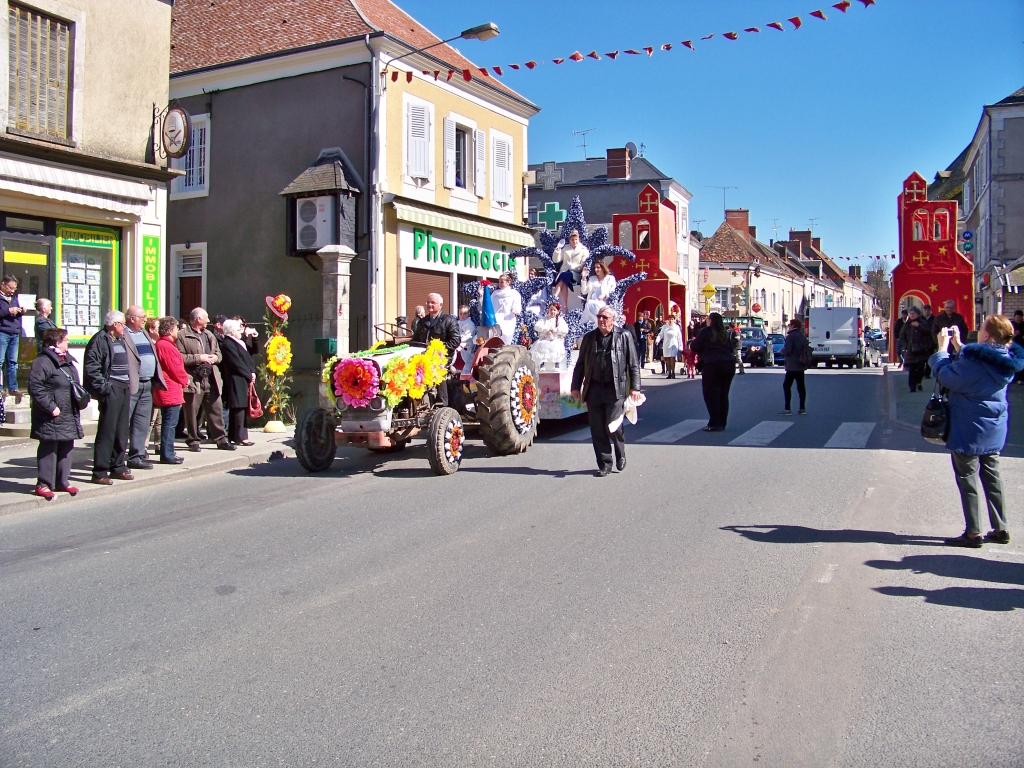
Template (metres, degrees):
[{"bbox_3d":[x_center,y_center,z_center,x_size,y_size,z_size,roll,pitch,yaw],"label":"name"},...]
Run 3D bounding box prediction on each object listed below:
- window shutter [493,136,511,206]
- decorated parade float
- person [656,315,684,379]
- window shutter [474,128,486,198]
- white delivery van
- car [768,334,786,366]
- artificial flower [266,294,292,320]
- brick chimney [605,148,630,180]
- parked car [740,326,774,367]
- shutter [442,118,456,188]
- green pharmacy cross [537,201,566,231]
[{"bbox_3d":[-0.249,-5.325,24.350,0.140,1.560,0.920,2,3,31],"label":"window shutter"},{"bbox_3d":[-0.122,-1.152,13.744,2.500,3.850,7.900,2,3,24],"label":"decorated parade float"},{"bbox_3d":[4.173,-0.987,25.700,0.720,1.660,0.380,1,3,13],"label":"person"},{"bbox_3d":[-0.815,-5.794,25.649,0.050,1.660,0.540,2,4,28],"label":"window shutter"},{"bbox_3d":[11.472,-1.622,34.194,1.900,1.960,4.750,1,3,21],"label":"white delivery van"},{"bbox_3d":[11.831,-1.515,43.500,1.720,1.420,4.000,2,3,23],"label":"car"},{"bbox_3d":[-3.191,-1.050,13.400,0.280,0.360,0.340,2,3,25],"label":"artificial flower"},{"bbox_3d":[4.037,-8.357,37.000,0.750,1.180,0.500,2,3,27],"label":"brick chimney"},{"bbox_3d":[8.554,-1.371,35.411,1.750,1.430,4.400,1,3,20],"label":"parked car"},{"bbox_3d":[-1.529,-5.690,24.078,0.050,1.660,0.540,2,4,28],"label":"shutter"},{"bbox_3d":[1.055,-4.392,25.571,0.750,0.770,0.200,1,3,27],"label":"green pharmacy cross"}]

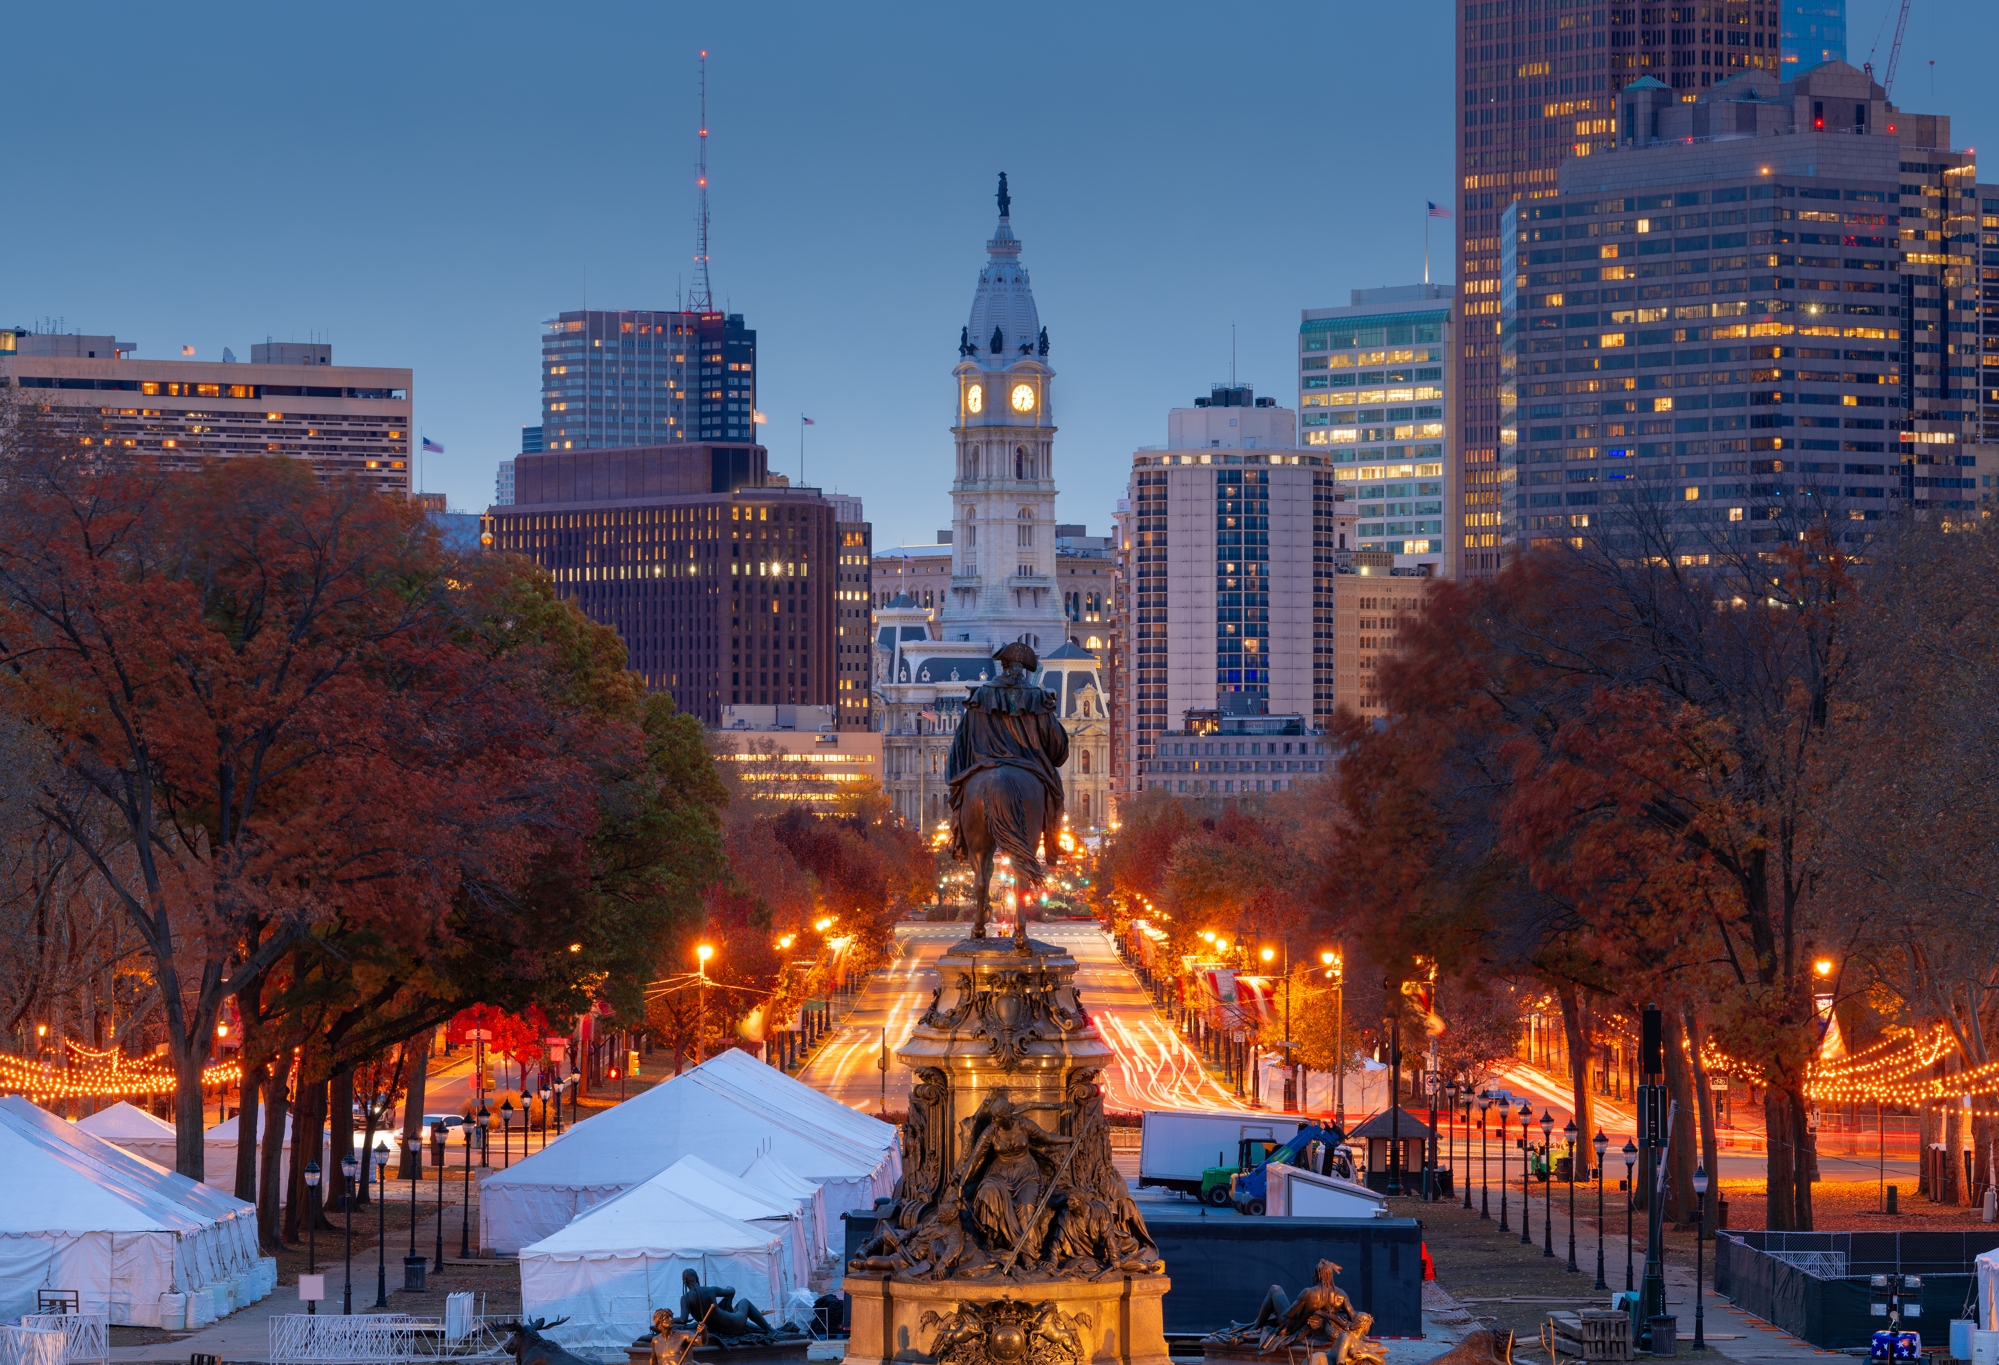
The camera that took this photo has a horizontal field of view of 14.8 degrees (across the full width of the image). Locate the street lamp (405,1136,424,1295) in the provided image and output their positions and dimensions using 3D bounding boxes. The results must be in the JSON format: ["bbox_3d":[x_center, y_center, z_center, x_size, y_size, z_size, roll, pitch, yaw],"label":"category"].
[{"bbox_3d":[-15.985,14.420,209.800,0.410,4.350,0.410,0,-1,0],"label":"street lamp"}]

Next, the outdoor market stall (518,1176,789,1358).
[{"bbox_3d":[-8.590,14.300,189.300,6.100,4.000,6.300,0,-1,0],"label":"outdoor market stall"}]

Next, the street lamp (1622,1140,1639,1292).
[{"bbox_3d":[16.299,13.981,198.300,0.410,4.350,0.410,0,-1,0],"label":"street lamp"}]

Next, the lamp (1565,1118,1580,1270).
[{"bbox_3d":[16.302,14.606,218.500,0.410,4.350,0.410,0,-1,0],"label":"lamp"}]

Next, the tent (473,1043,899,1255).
[{"bbox_3d":[-10.100,15.900,265.000,12.500,5.600,48.000,0,-1,0],"label":"tent"}]

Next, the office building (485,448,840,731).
[{"bbox_3d":[-72.000,-7.500,1630.000,31.000,83.000,102.000,0,-1,-33],"label":"office building"}]

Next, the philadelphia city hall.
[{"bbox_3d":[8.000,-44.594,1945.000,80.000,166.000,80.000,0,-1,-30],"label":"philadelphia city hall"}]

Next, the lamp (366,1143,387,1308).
[{"bbox_3d":[-16.963,14.910,211.200,0.400,4.570,0.400,0,-1,0],"label":"lamp"}]

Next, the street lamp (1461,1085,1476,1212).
[{"bbox_3d":[17.221,17.075,282.000,0.400,4.570,0.400,0,-1,0],"label":"street lamp"}]

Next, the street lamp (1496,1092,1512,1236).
[{"bbox_3d":[16.302,15.569,248.000,0.410,4.350,0.410,0,-1,0],"label":"street lamp"}]

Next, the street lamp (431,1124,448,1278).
[{"bbox_3d":[-16.828,15.533,231.300,0.400,4.570,0.400,0,-1,0],"label":"street lamp"}]

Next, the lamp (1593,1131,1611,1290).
[{"bbox_3d":[17.101,14.995,218.000,0.400,4.570,0.400,0,-1,0],"label":"lamp"}]

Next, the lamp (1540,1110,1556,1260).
[{"bbox_3d":[17.004,15.527,238.000,0.400,4.570,0.400,0,-1,0],"label":"lamp"}]

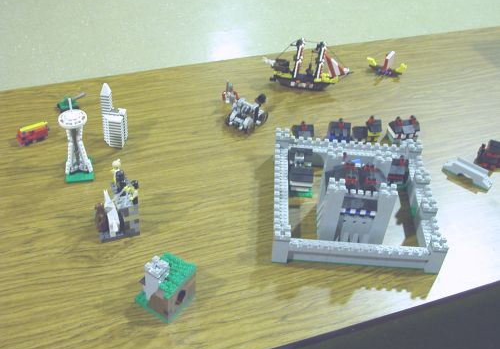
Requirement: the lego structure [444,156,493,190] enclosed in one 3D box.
[{"bbox_3d":[0.421,-0.002,1.190,0.095,0.028,0.031,30,47,25],"label":"lego structure"}]

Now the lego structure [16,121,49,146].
[{"bbox_3d":[-0.416,-0.077,1.186,0.054,0.030,0.019,-19,47,-24],"label":"lego structure"}]

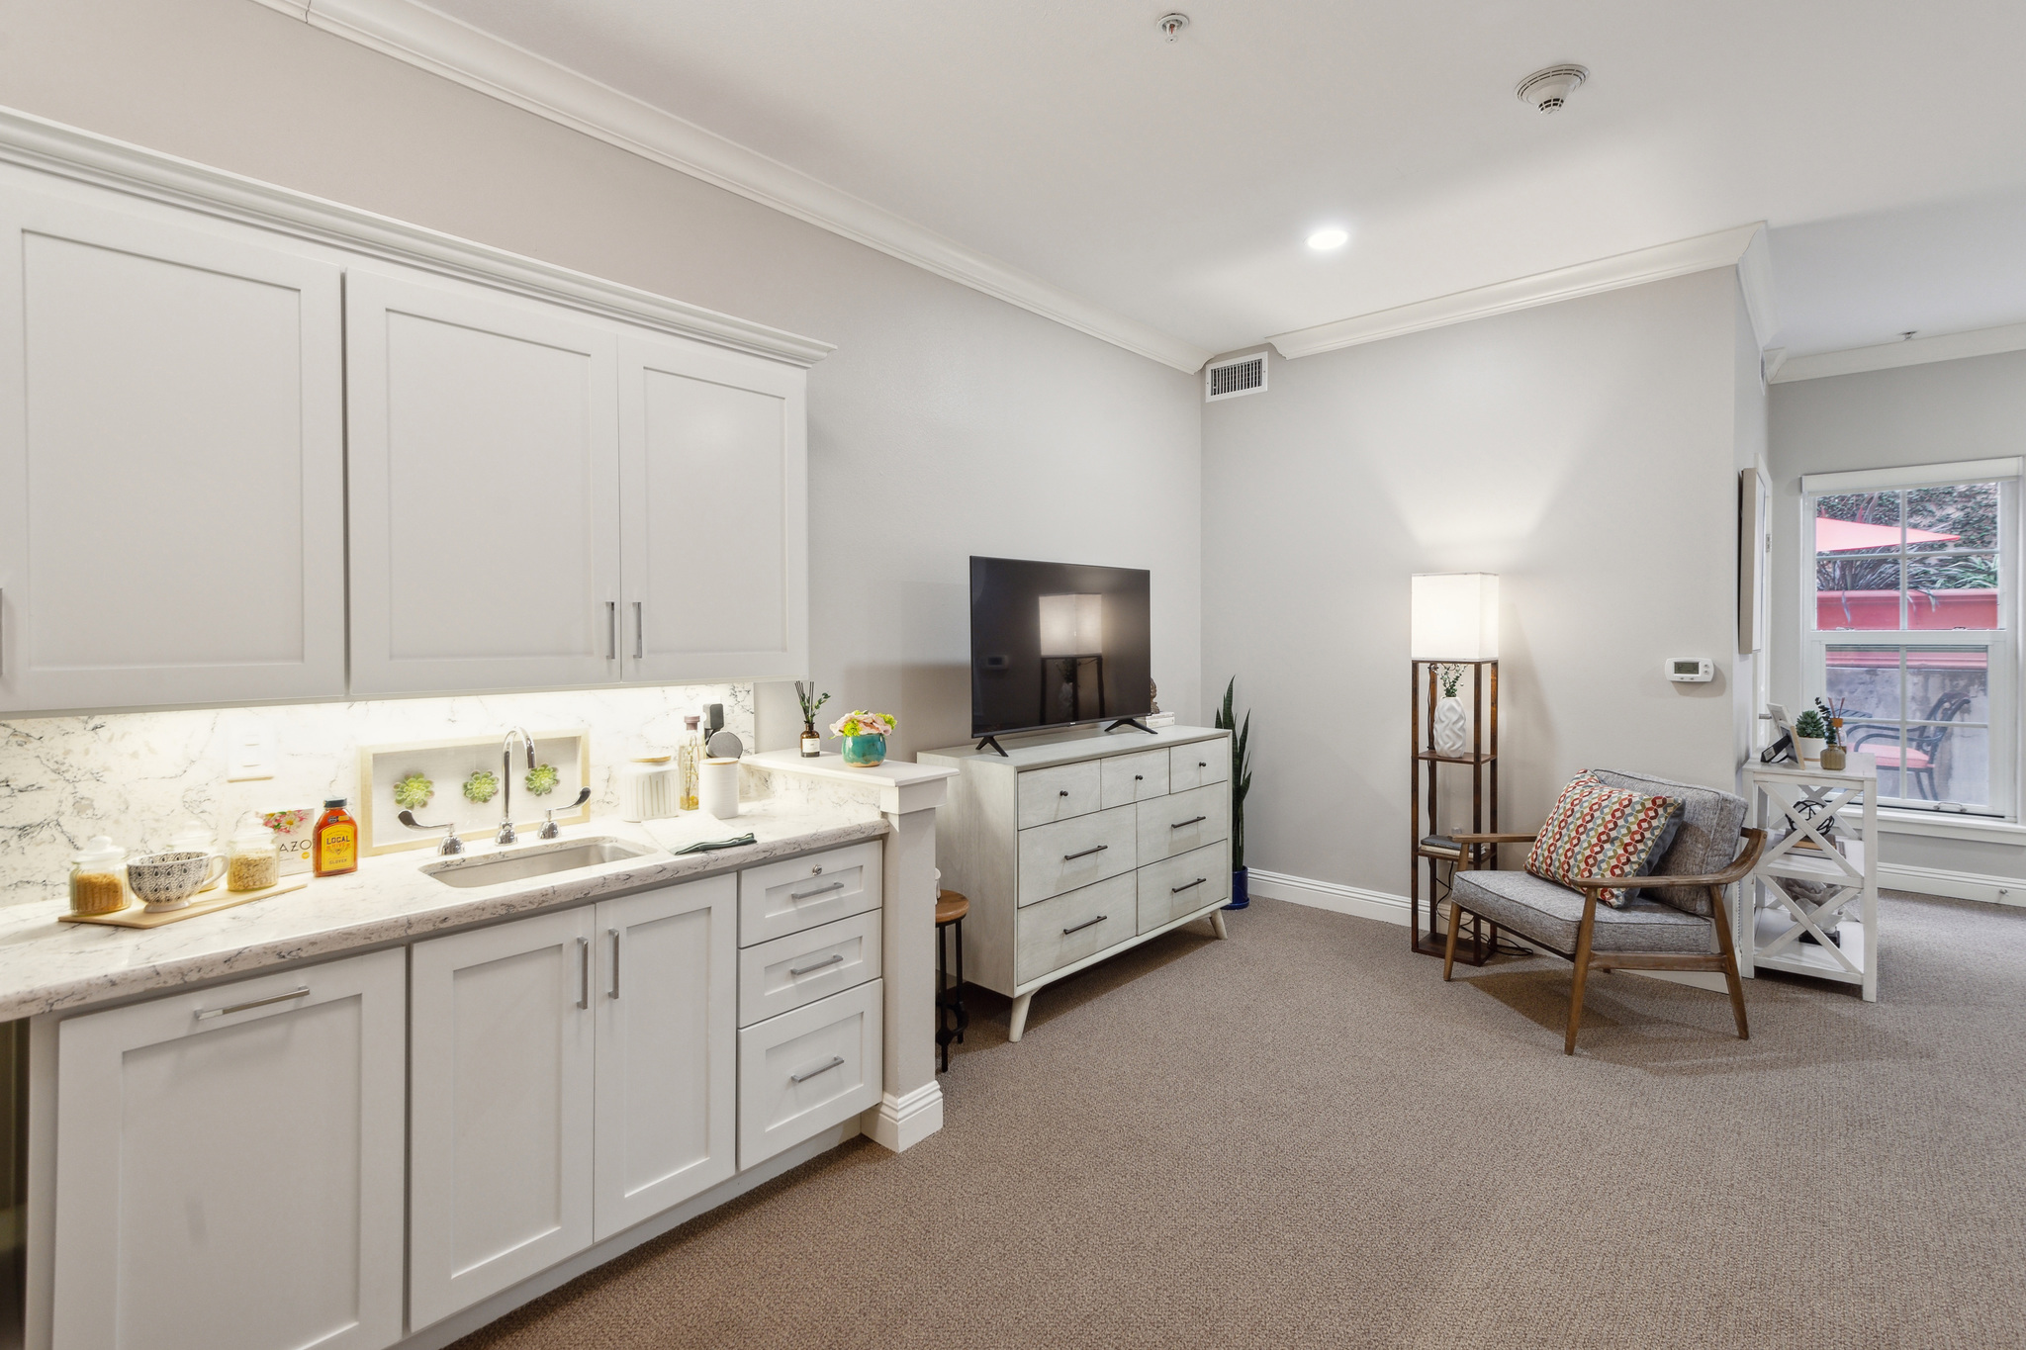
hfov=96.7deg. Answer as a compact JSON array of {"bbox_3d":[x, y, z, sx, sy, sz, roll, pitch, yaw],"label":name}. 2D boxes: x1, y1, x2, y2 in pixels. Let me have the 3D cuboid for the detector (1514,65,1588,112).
[{"bbox_3d":[1.442,-1.548,2.406,0.168,0.072,0.168,2,2,43],"label":"detector"}]

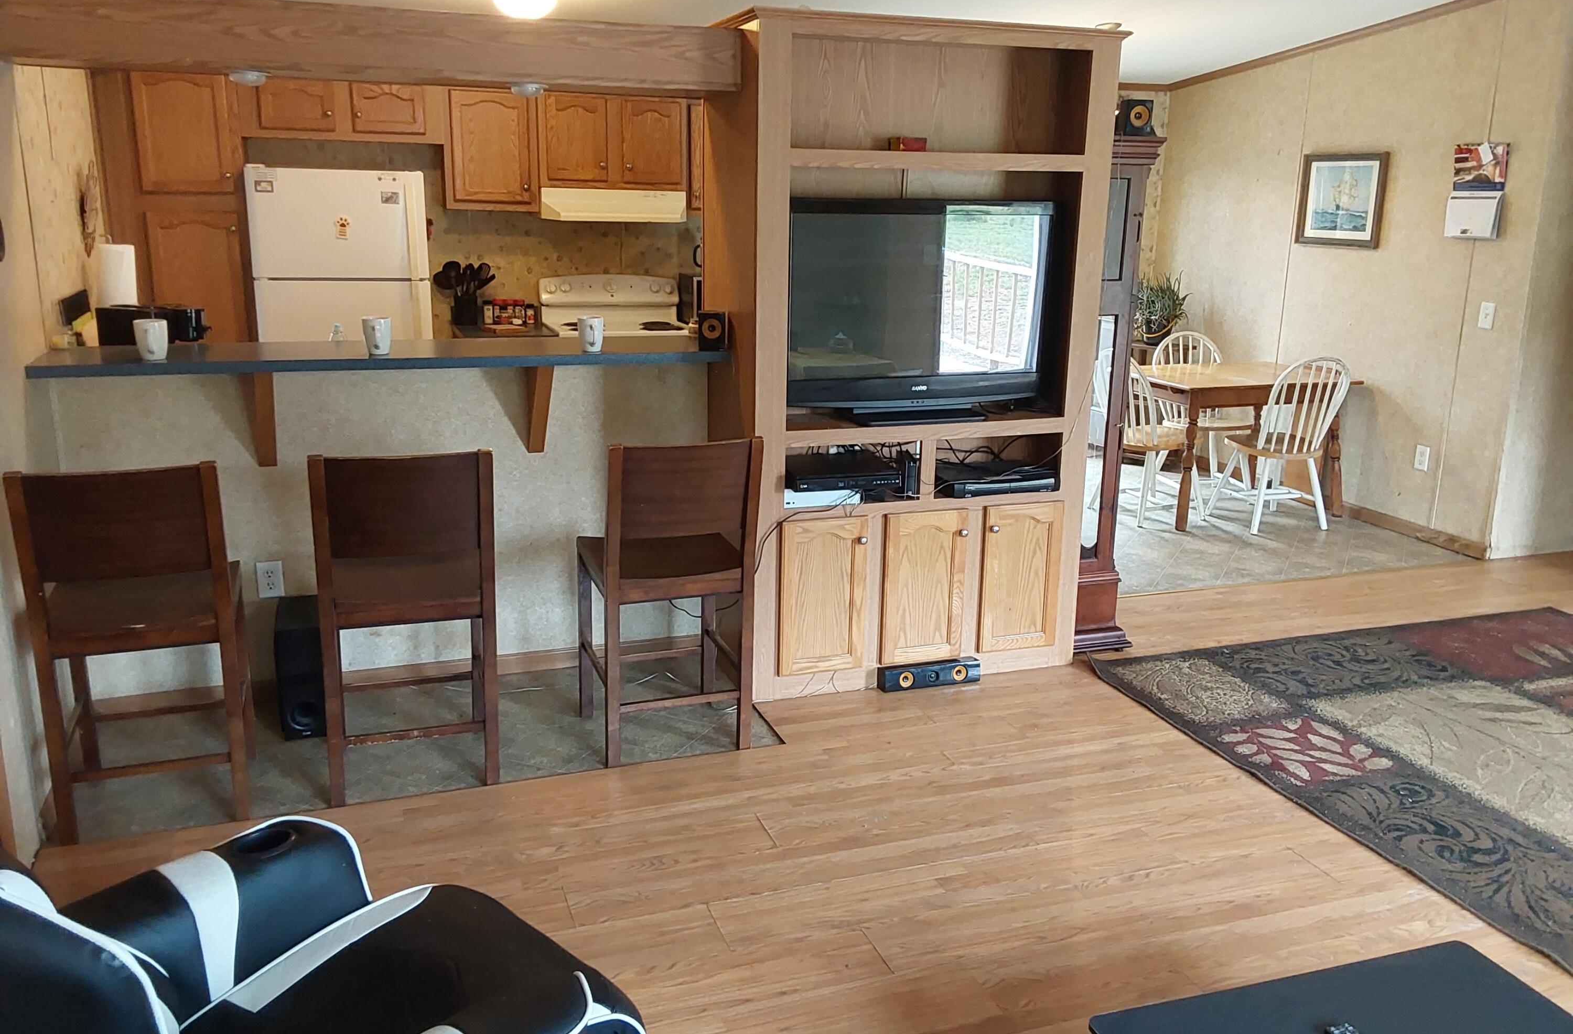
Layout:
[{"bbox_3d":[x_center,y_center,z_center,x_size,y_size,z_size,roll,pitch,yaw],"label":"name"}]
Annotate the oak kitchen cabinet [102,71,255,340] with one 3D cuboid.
[{"bbox_3d":[-2.845,-1.017,6.107,0.555,2.130,0.600,-4,15,-19],"label":"oak kitchen cabinet"}]

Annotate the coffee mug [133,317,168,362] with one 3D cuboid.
[{"bbox_3d":[-1.847,-0.519,3.713,0.090,0.115,0.115,-2,15,-12],"label":"coffee mug"}]

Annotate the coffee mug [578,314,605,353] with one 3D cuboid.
[{"bbox_3d":[-0.609,-0.568,3.979,0.080,0.104,0.112,-2,14,-13],"label":"coffee mug"}]

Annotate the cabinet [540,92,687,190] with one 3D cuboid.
[{"bbox_3d":[-0.937,-1.976,6.724,0.768,0.480,0.320,-4,15,-19],"label":"cabinet"}]

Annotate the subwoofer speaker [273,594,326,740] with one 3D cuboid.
[{"bbox_3d":[-1.512,0.465,3.982,0.130,0.352,0.335,-4,15,-19],"label":"subwoofer speaker"}]

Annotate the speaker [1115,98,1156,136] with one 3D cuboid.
[{"bbox_3d":[1.190,-1.361,4.379,0.094,0.125,0.096,-2,14,-13],"label":"speaker"}]

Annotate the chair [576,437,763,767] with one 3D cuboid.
[{"bbox_3d":[-0.358,0.212,3.814,0.455,0.965,0.480,-4,15,-19],"label":"chair"}]

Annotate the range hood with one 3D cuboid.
[{"bbox_3d":[-0.919,-1.649,6.728,0.768,0.155,0.470,-4,15,-19],"label":"range hood"}]

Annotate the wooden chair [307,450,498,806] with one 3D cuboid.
[{"bbox_3d":[-1.049,0.247,3.484,0.446,0.961,0.500,-4,15,-19],"label":"wooden chair"}]

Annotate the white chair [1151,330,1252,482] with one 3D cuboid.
[{"bbox_3d":[2.316,-0.554,7.021,0.450,0.900,0.480,-4,15,-19],"label":"white chair"}]

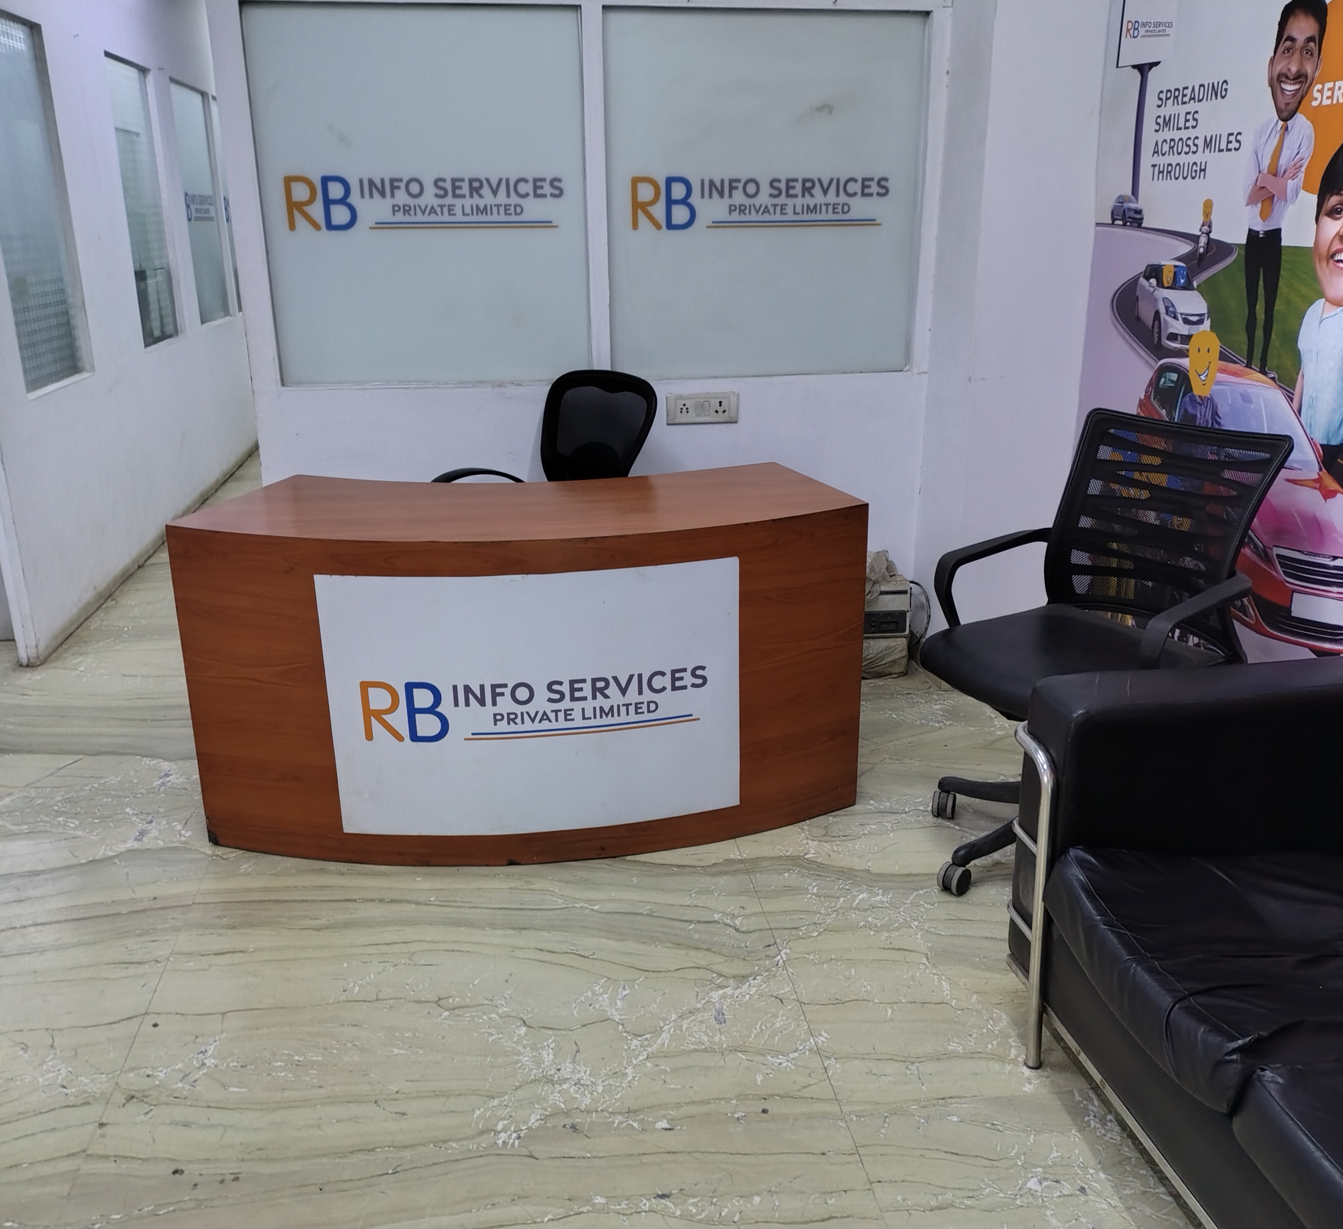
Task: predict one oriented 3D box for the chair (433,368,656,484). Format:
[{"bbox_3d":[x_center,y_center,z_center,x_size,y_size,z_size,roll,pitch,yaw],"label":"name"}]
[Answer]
[{"bbox_3d":[-0.394,-0.154,3.237,0.640,0.970,0.610,-16,24,-39],"label":"chair"}]

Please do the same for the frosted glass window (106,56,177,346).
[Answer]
[{"bbox_3d":[-2.372,-1.853,5.360,0.040,1.180,0.680,-3,19,-8],"label":"frosted glass window"}]

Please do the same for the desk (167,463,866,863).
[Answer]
[{"bbox_3d":[-0.322,0.095,2.830,1.520,0.757,0.675,-2,19,-5],"label":"desk"}]

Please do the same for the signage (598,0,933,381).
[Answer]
[{"bbox_3d":[0.270,-1.196,3.409,0.912,0.985,0.040,-2,19,-5],"label":"signage"}]

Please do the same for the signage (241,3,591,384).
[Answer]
[{"bbox_3d":[-0.684,-1.157,3.331,0.908,0.995,0.040,-2,19,-5],"label":"signage"}]

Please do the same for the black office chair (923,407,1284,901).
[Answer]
[{"bbox_3d":[0.901,0.082,2.555,0.670,0.940,0.600,-14,23,-35],"label":"black office chair"}]

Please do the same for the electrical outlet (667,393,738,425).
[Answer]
[{"bbox_3d":[0.096,-0.618,3.565,0.217,0.091,0.020,-2,19,-5],"label":"electrical outlet"}]

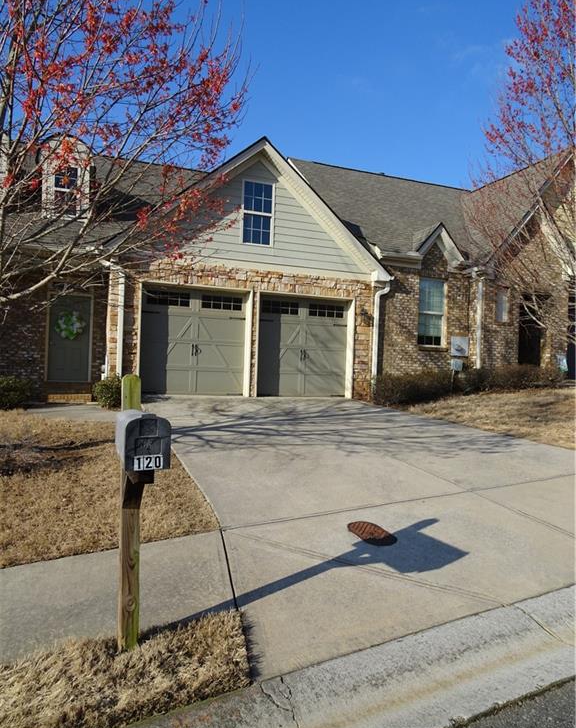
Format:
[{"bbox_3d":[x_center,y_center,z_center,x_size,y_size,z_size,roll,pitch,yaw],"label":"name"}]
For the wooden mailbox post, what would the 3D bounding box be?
[{"bbox_3d":[-0.740,0.765,2.585,0.195,1.395,0.620,2,-1,-24],"label":"wooden mailbox post"}]

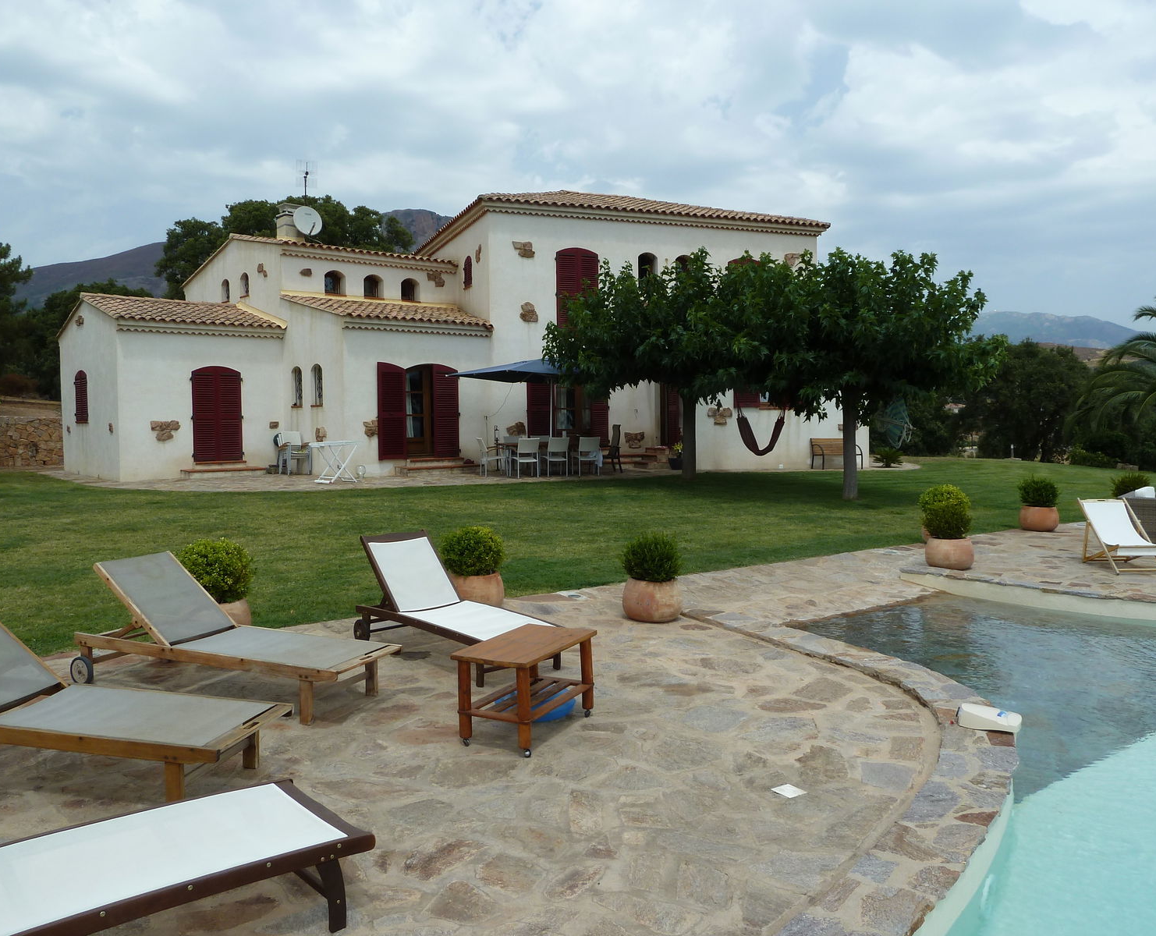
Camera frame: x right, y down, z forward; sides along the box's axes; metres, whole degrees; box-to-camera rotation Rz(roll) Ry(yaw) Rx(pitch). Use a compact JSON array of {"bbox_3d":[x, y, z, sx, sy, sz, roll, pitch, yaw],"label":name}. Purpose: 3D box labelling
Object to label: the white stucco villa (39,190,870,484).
[{"bbox_3d":[-3.626,-3.878,25.827,21.000,7.600,11.200,-2,3,-22],"label":"white stucco villa"}]

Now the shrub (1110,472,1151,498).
[{"bbox_3d":[8.945,0.343,14.584,0.578,0.529,0.578,1,3,32],"label":"shrub"}]

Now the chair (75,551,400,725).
[{"bbox_3d":[-2.092,0.968,5.409,2.111,0.767,0.615,1,3,25],"label":"chair"}]

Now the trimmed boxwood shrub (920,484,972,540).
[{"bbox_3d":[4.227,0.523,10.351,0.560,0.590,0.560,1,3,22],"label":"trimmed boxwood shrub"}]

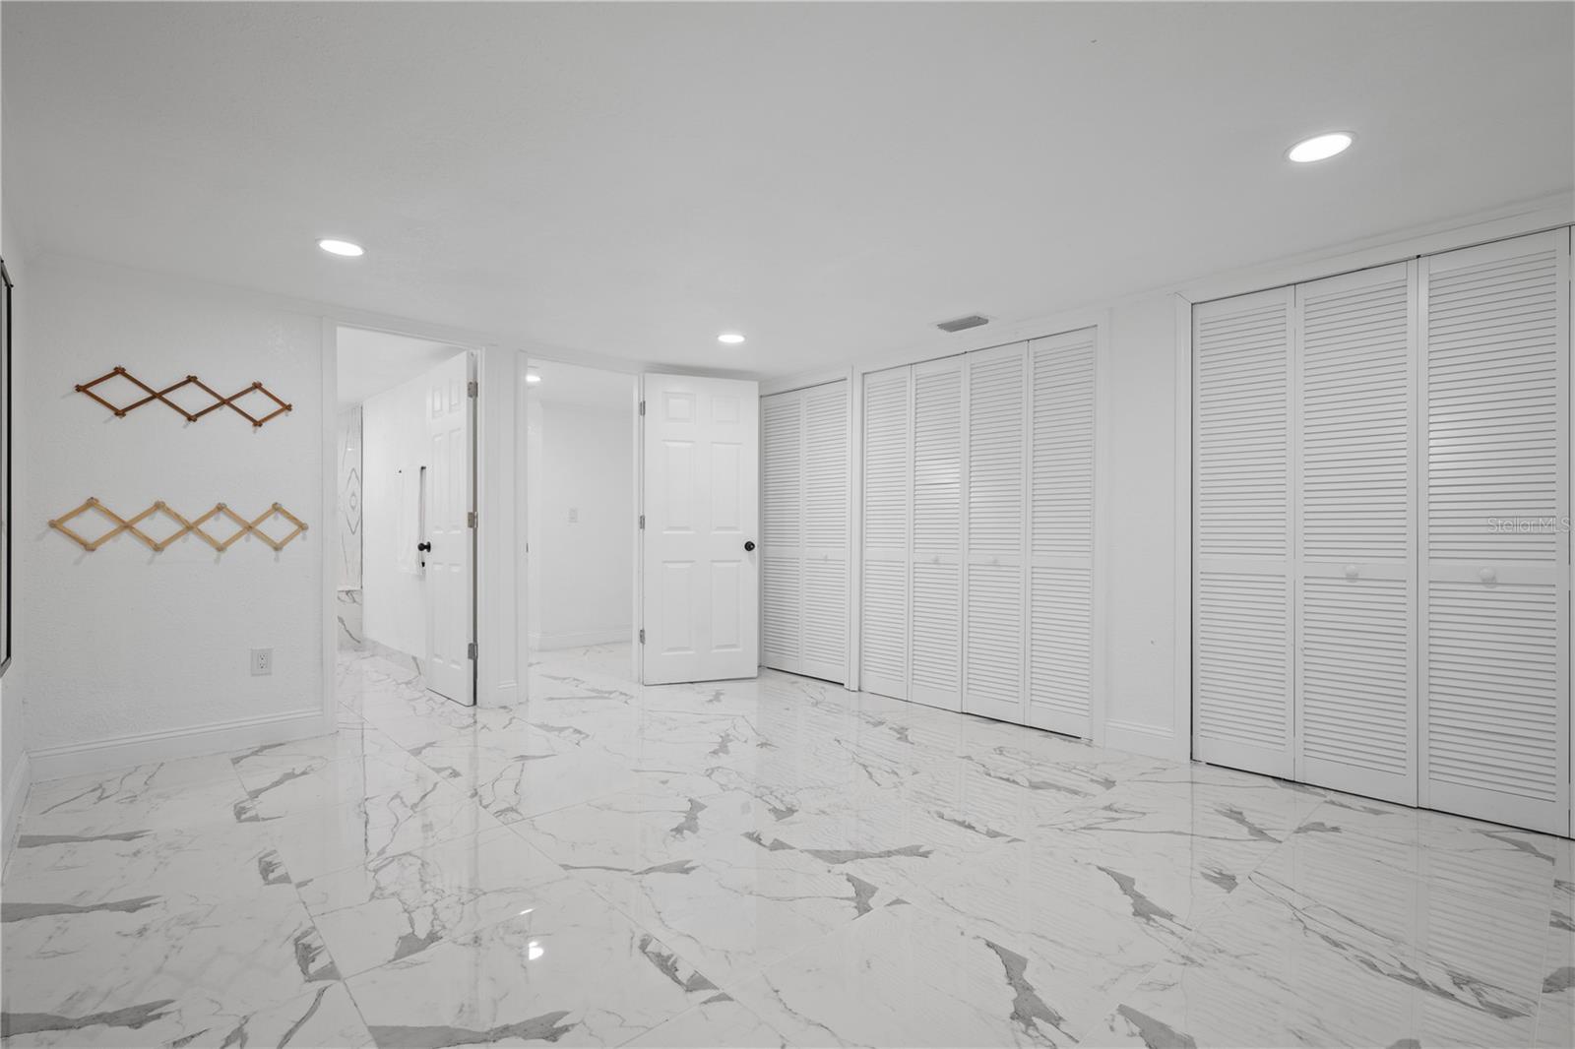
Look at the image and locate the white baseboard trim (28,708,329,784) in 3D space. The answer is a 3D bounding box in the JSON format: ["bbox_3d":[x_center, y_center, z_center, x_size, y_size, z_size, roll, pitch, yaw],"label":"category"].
[{"bbox_3d":[-2.673,0.979,3.149,1.000,0.132,0.016,0,0,-44],"label":"white baseboard trim"}]

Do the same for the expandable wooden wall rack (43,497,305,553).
[{"bbox_3d":[-2.664,0.005,3.125,0.860,0.208,0.055,0,0,-44],"label":"expandable wooden wall rack"}]

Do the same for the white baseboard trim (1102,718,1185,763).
[{"bbox_3d":[1.618,0.990,3.203,0.016,0.134,0.320,0,0,-44],"label":"white baseboard trim"}]

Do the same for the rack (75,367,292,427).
[{"bbox_3d":[-2.659,-0.557,3.129,0.730,0.186,0.055,0,0,-44],"label":"rack"}]

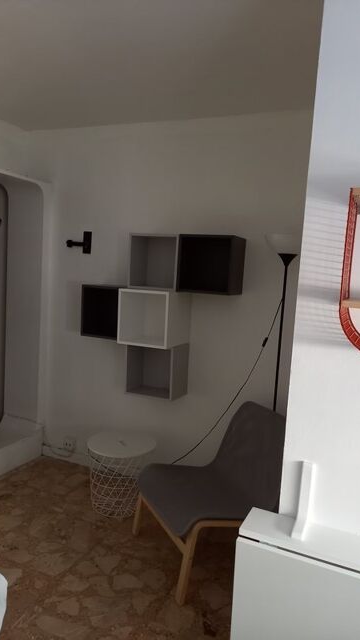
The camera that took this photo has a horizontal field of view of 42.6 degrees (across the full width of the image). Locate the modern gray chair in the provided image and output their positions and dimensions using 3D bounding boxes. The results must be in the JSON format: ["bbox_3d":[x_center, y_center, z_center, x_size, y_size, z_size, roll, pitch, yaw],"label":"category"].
[{"bbox_3d":[0.210,0.898,2.507,0.760,0.750,0.640,0,7,-25],"label":"modern gray chair"}]

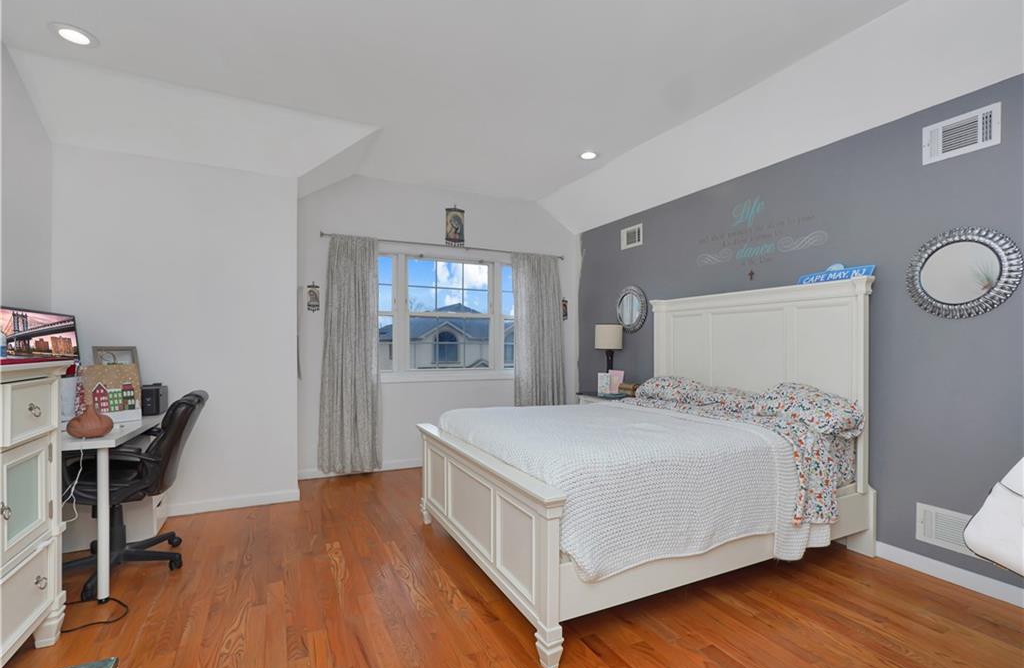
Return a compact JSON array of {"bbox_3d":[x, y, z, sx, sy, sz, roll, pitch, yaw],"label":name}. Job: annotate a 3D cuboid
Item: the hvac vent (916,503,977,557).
[{"bbox_3d":[2.211,0.992,2.274,0.020,0.191,0.299,0,-1,-26],"label":"hvac vent"}]

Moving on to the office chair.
[{"bbox_3d":[-2.079,0.792,2.423,0.660,0.940,0.640,0,-1,-19],"label":"office chair"}]

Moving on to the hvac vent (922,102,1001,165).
[{"bbox_3d":[2.224,-0.988,2.262,0.020,0.195,0.299,0,-1,-26],"label":"hvac vent"}]

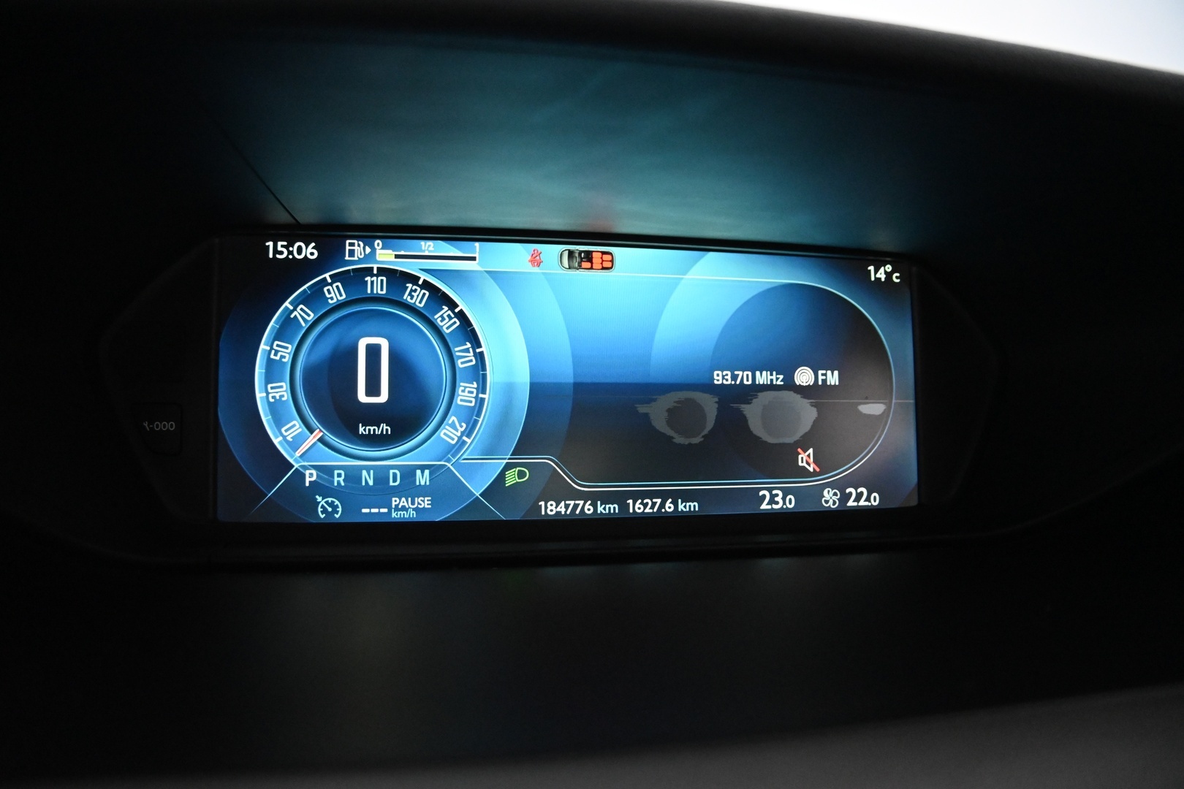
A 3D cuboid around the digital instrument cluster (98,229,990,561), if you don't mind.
[{"bbox_3d":[-0.012,0.002,0.934,0.369,0.120,0.050,0,-4,-26],"label":"digital instrument cluster"}]

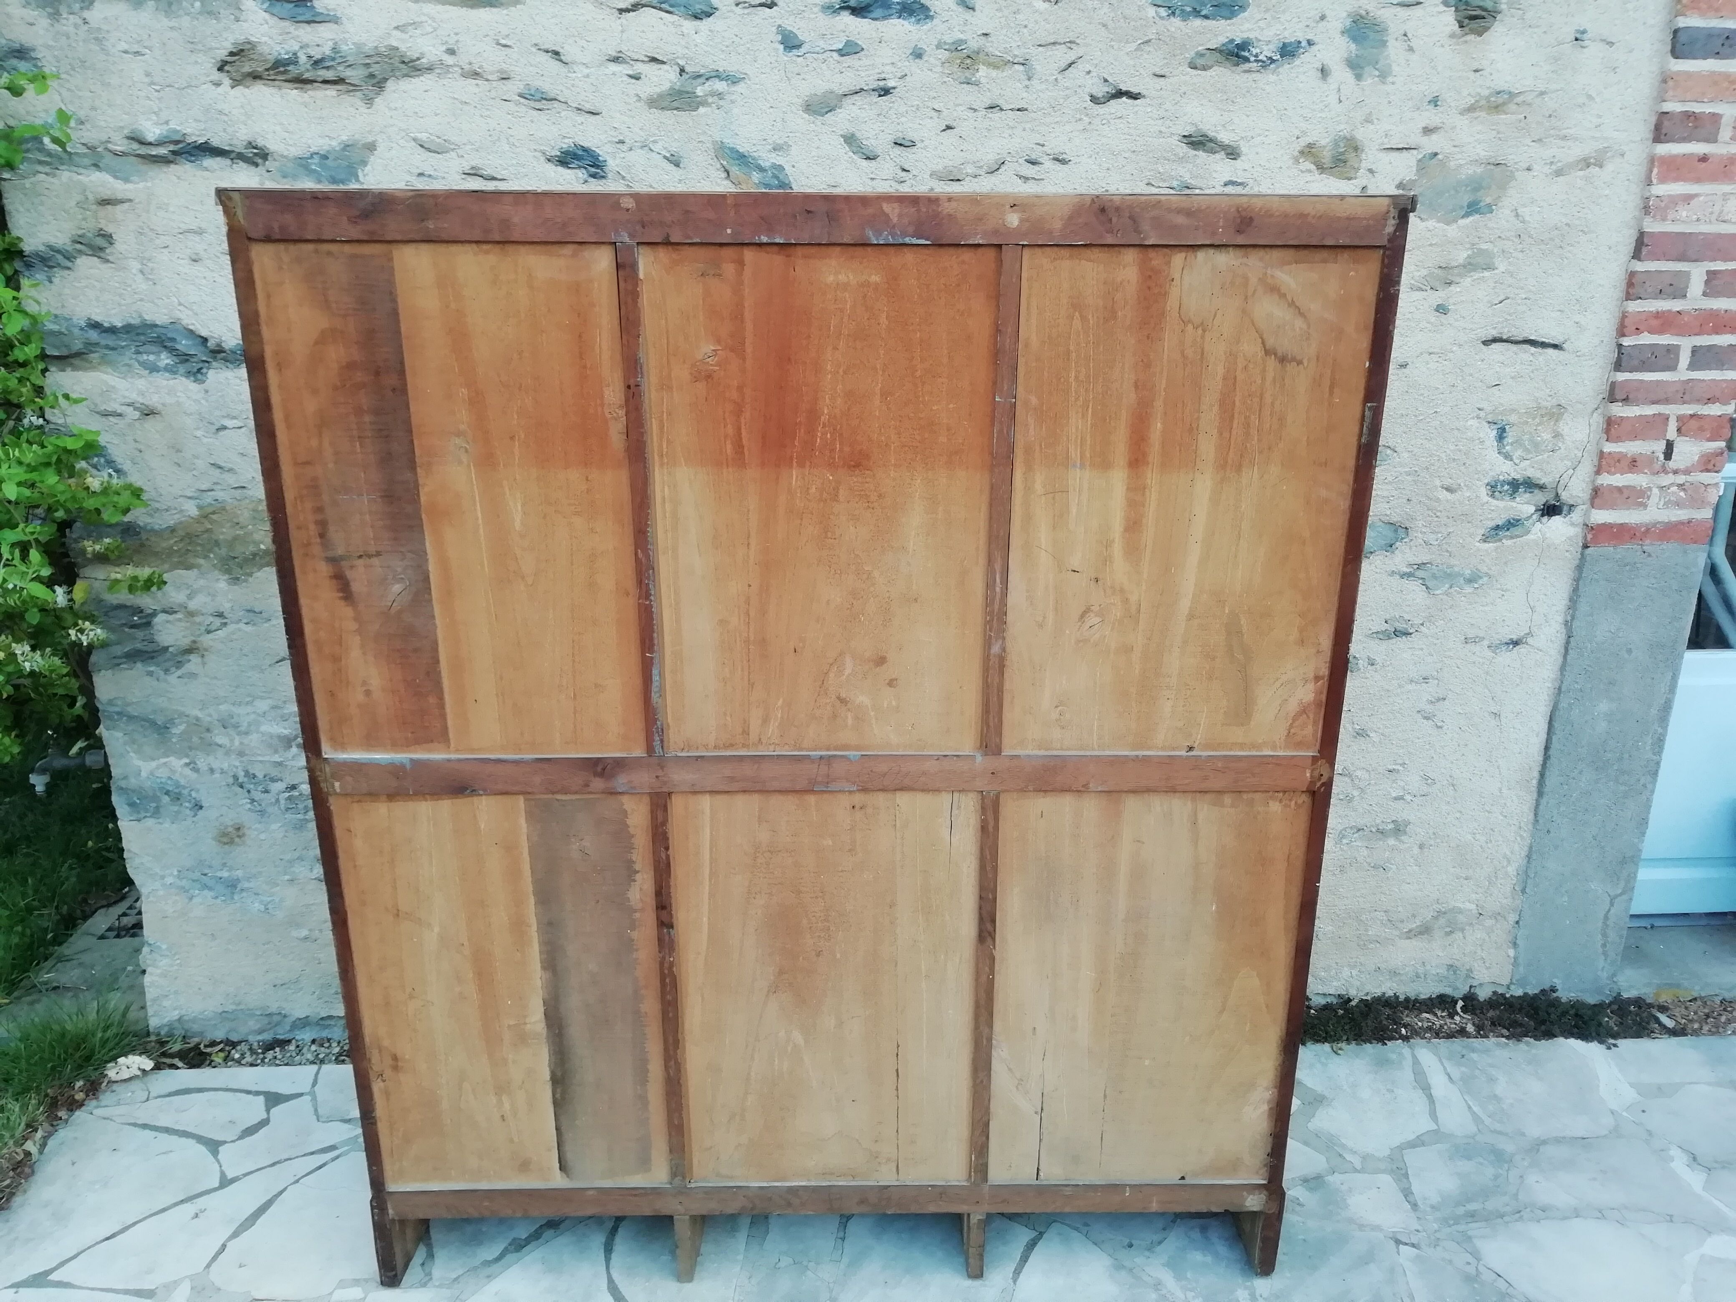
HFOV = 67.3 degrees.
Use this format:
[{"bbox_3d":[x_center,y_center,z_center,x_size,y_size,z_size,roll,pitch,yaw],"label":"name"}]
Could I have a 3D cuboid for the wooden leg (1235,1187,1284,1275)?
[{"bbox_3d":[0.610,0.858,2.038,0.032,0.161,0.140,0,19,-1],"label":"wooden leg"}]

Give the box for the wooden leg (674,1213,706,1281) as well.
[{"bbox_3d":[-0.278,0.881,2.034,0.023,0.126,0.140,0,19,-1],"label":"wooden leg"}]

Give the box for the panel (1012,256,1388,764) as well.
[{"bbox_3d":[0.386,-0.171,1.624,0.418,0.641,0.018,0,19,-1],"label":"panel"}]

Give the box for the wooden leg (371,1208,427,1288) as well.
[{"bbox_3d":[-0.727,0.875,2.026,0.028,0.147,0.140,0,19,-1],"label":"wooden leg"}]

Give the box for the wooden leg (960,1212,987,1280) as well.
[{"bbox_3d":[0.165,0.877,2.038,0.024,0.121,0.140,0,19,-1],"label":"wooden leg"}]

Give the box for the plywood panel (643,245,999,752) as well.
[{"bbox_3d":[-0.056,-0.170,1.619,0.414,0.641,0.018,0,19,-1],"label":"plywood panel"}]

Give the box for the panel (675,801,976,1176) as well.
[{"bbox_3d":[-0.056,0.486,1.845,0.411,0.642,0.018,0,19,-1],"label":"panel"}]

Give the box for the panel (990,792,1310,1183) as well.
[{"bbox_3d":[0.385,0.485,1.850,0.417,0.642,0.018,0,19,-1],"label":"panel"}]

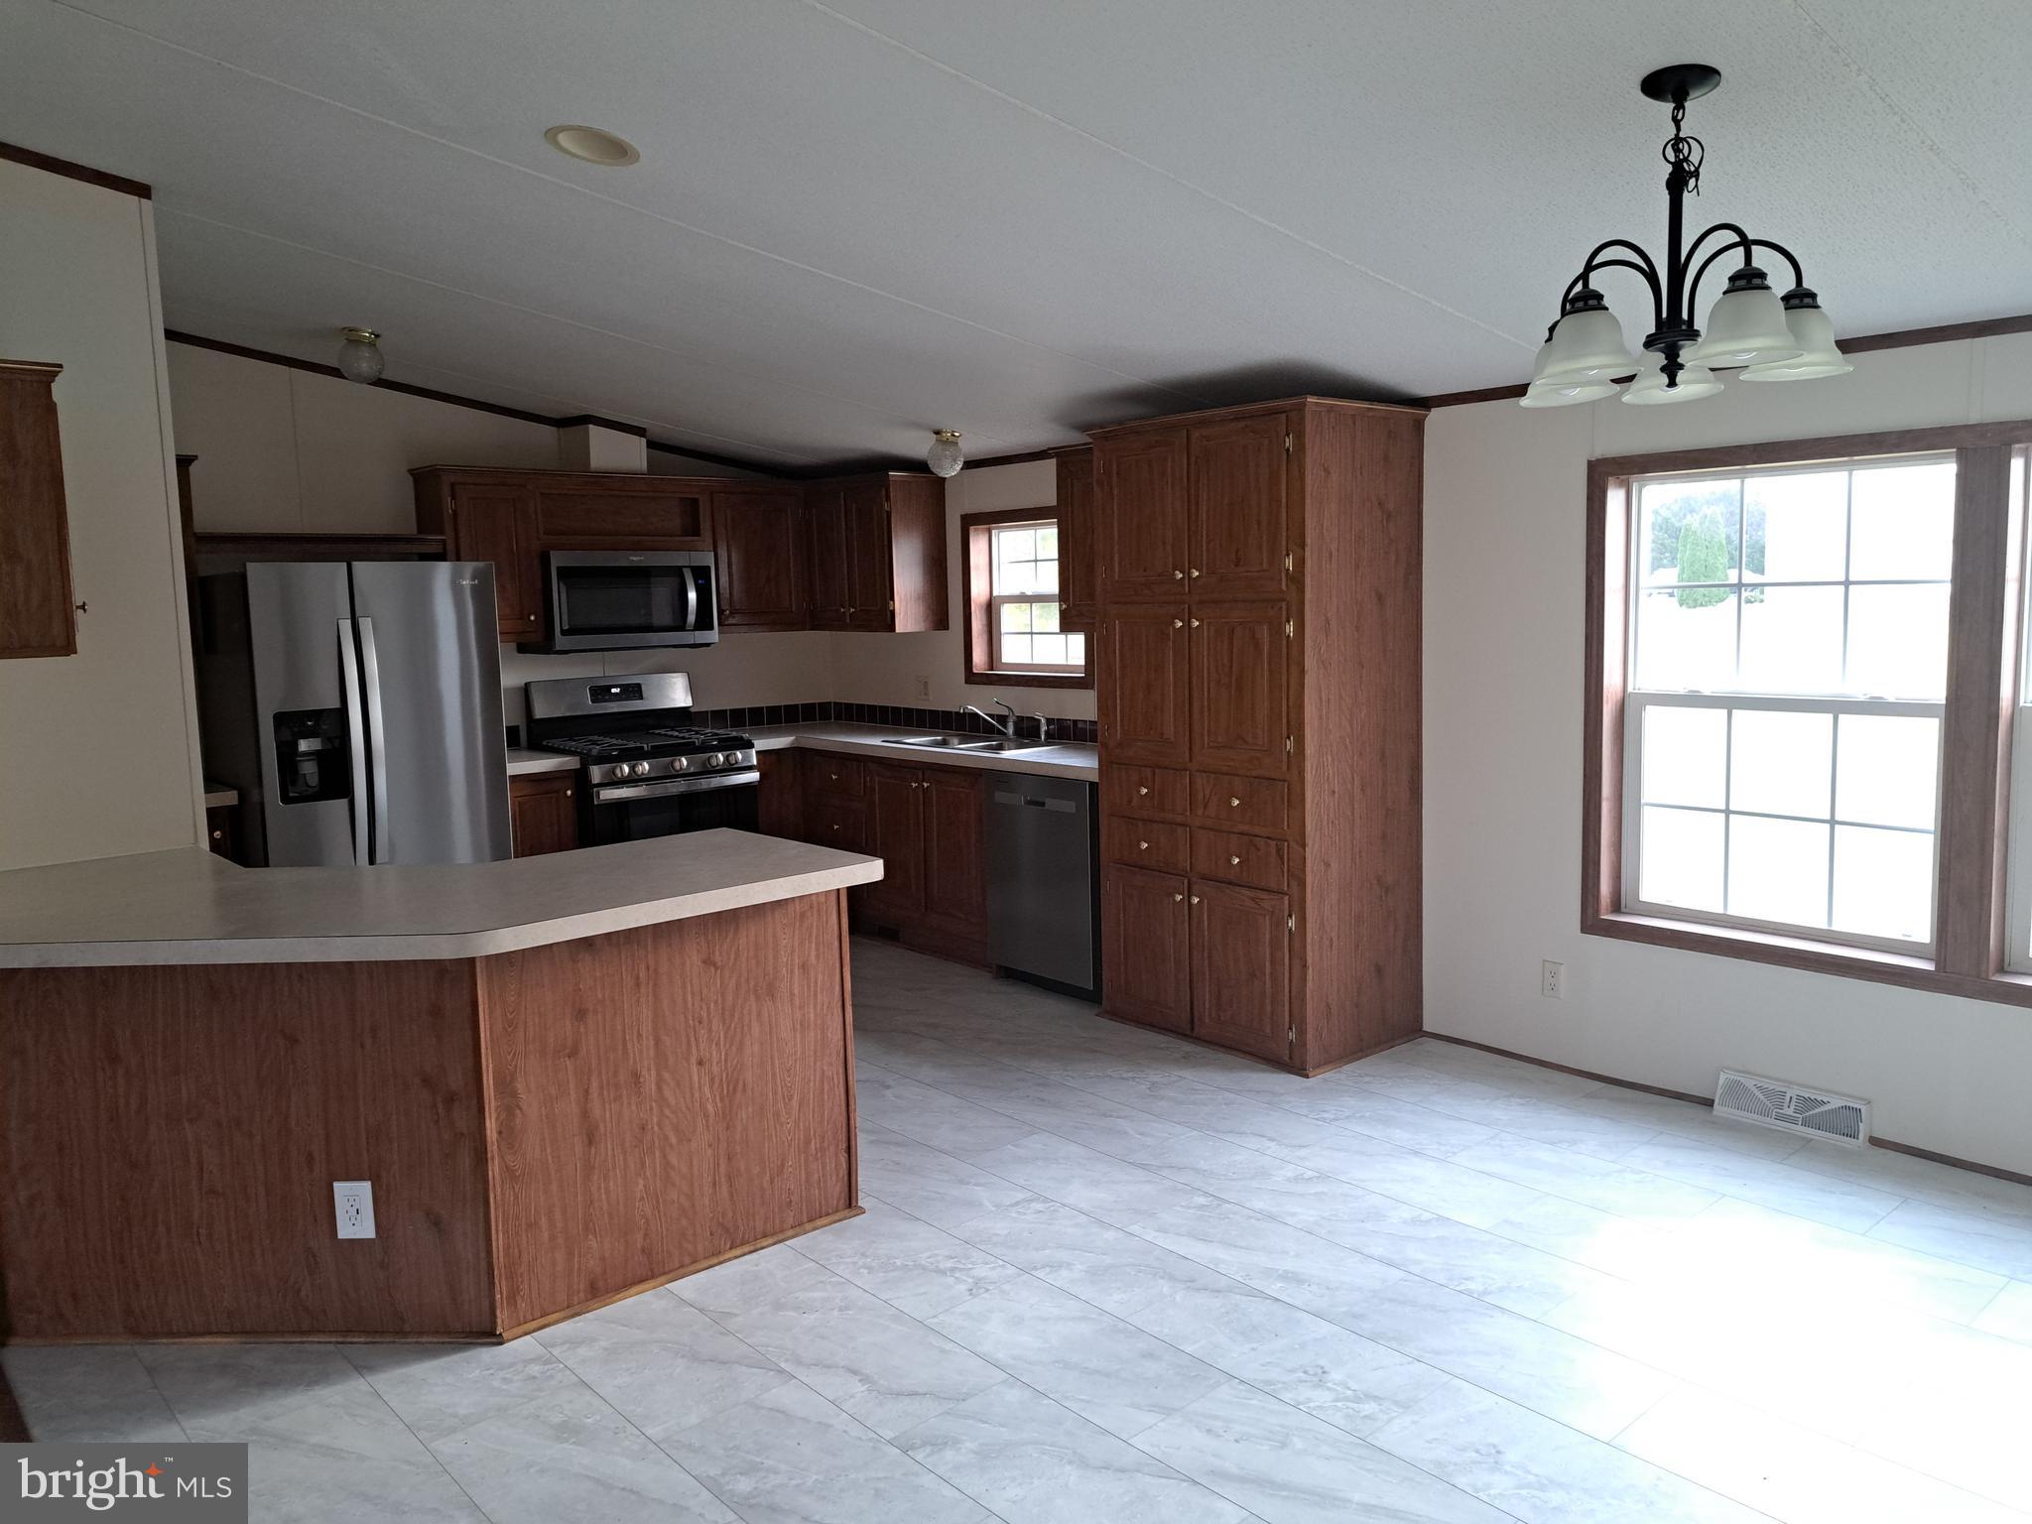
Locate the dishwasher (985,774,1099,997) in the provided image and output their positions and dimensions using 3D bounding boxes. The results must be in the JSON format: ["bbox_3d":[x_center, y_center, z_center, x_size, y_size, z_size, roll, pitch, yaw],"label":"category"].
[{"bbox_3d":[0.299,0.432,5.517,0.585,0.835,0.623,-7,8,-40],"label":"dishwasher"}]

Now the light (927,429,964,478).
[{"bbox_3d":[-0.285,-1.241,5.714,0.155,0.190,0.155,5,1,0],"label":"light"}]

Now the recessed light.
[{"bbox_3d":[-0.948,-1.372,3.154,0.205,0.040,0.205,5,1,-42],"label":"recessed light"}]

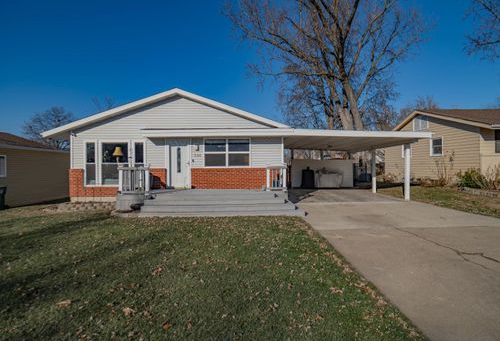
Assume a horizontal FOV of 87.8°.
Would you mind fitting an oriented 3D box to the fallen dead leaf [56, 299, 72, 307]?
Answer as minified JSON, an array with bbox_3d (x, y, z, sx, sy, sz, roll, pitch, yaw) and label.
[{"bbox_3d":[-2.022,1.450,2.835,0.165,0.045,0.110,0,0,0],"label":"fallen dead leaf"}]

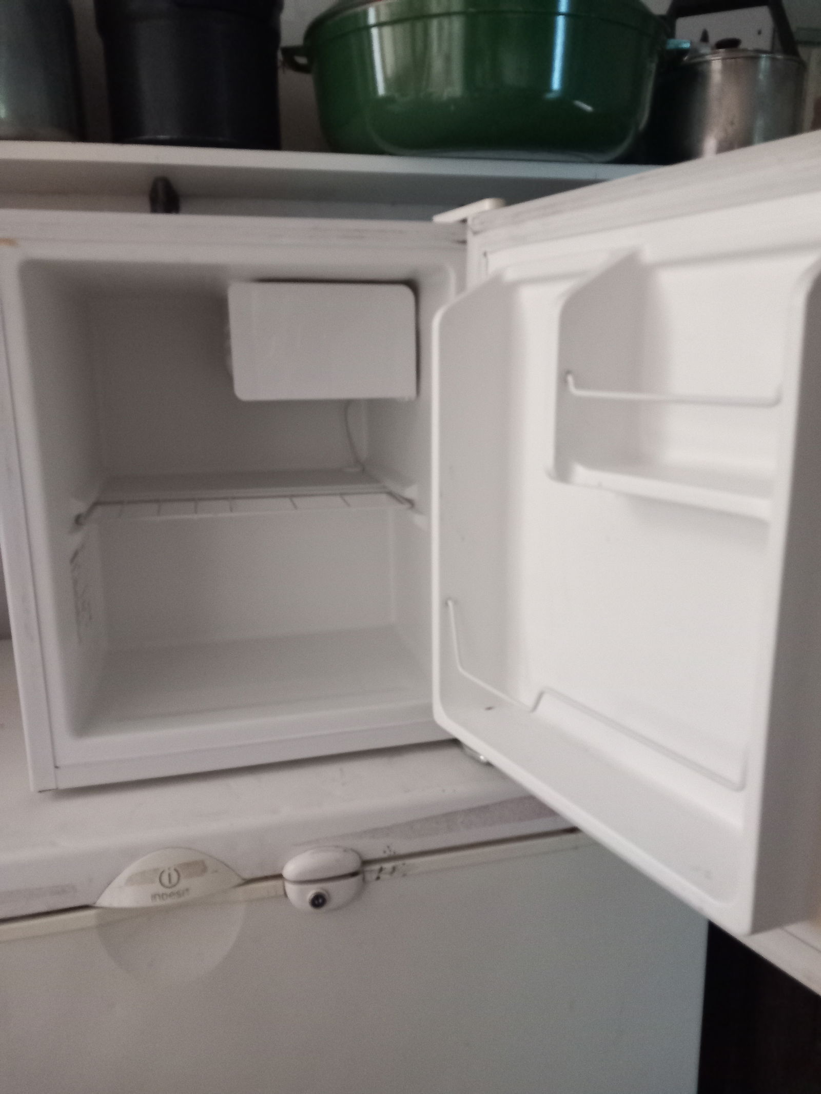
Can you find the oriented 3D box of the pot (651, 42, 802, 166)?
[{"bbox_3d":[0.420,-0.582,1.140,0.195,0.165,0.195,-1,13,0],"label":"pot"}]

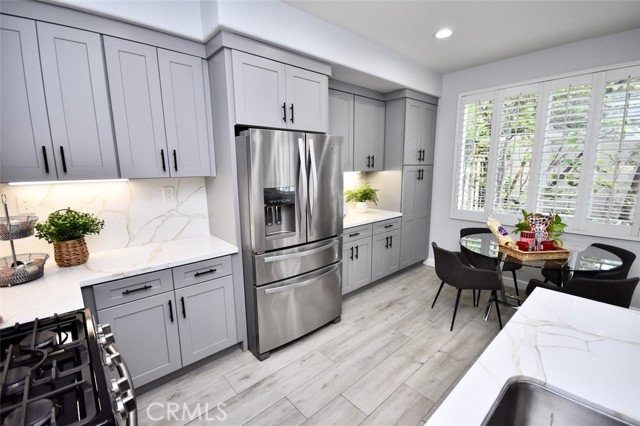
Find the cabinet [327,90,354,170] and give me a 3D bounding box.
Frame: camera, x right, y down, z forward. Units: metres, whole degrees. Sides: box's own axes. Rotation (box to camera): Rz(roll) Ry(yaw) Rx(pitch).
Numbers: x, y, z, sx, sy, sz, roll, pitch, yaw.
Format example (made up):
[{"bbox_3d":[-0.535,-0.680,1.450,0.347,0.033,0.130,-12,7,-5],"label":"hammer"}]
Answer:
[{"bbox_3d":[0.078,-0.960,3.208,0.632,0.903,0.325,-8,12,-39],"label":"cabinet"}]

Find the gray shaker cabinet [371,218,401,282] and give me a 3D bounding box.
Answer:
[{"bbox_3d":[0.678,0.446,3.724,0.614,0.776,0.625,-8,12,-39],"label":"gray shaker cabinet"}]

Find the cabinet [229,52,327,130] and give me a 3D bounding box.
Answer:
[{"bbox_3d":[-0.479,-1.022,2.515,0.935,0.538,0.630,-8,12,-39],"label":"cabinet"}]

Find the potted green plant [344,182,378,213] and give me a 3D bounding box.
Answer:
[{"bbox_3d":[0.589,-0.202,3.667,0.380,0.396,0.370,-9,13,-39],"label":"potted green plant"}]

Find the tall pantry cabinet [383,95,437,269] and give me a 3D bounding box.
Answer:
[{"bbox_3d":[1.196,-0.366,4.040,0.801,2.366,0.631,-9,13,-39],"label":"tall pantry cabinet"}]

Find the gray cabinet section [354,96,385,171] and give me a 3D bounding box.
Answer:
[{"bbox_3d":[0.546,-1.006,3.535,0.598,0.899,0.312,-9,12,-39],"label":"gray cabinet section"}]

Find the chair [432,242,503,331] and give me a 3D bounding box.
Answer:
[{"bbox_3d":[1.465,0.698,2.696,0.560,0.790,0.550,-1,9,-2],"label":"chair"}]

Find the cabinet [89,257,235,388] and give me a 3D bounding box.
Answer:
[{"bbox_3d":[-1.218,0.751,2.156,0.847,0.850,0.632,-9,13,-39],"label":"cabinet"}]

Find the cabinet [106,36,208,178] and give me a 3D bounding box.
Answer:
[{"bbox_3d":[-1.248,-0.739,2.089,0.630,0.904,0.330,-9,13,-39],"label":"cabinet"}]

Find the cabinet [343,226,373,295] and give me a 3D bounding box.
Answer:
[{"bbox_3d":[0.200,0.528,3.332,0.636,0.850,0.632,-9,13,-39],"label":"cabinet"}]

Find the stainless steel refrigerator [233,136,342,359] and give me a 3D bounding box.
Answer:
[{"bbox_3d":[-0.385,0.211,2.598,0.907,1.830,0.870,-8,12,-39],"label":"stainless steel refrigerator"}]

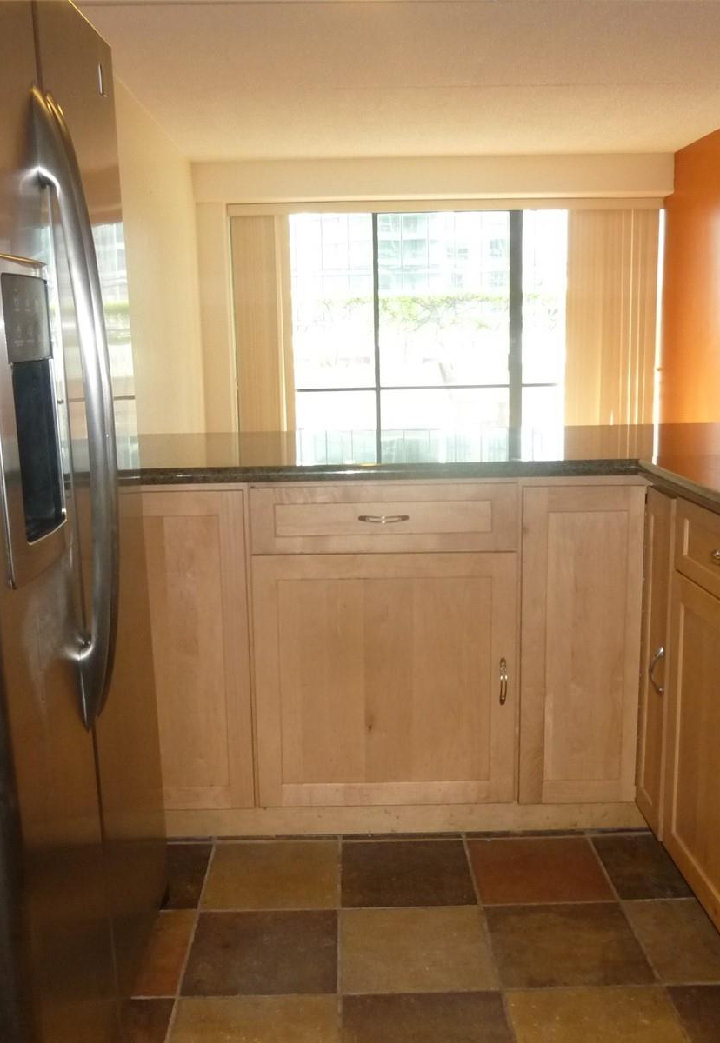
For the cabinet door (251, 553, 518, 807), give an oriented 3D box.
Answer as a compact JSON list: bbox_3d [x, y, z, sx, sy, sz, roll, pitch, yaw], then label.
[{"bbox_3d":[0.062,0.388,2.432,0.627,0.634,0.030,-1,9,0],"label":"cabinet door"}]

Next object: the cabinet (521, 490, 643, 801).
[{"bbox_3d":[0.511,0.249,2.626,0.290,0.780,0.570,-1,10,-1],"label":"cabinet"}]

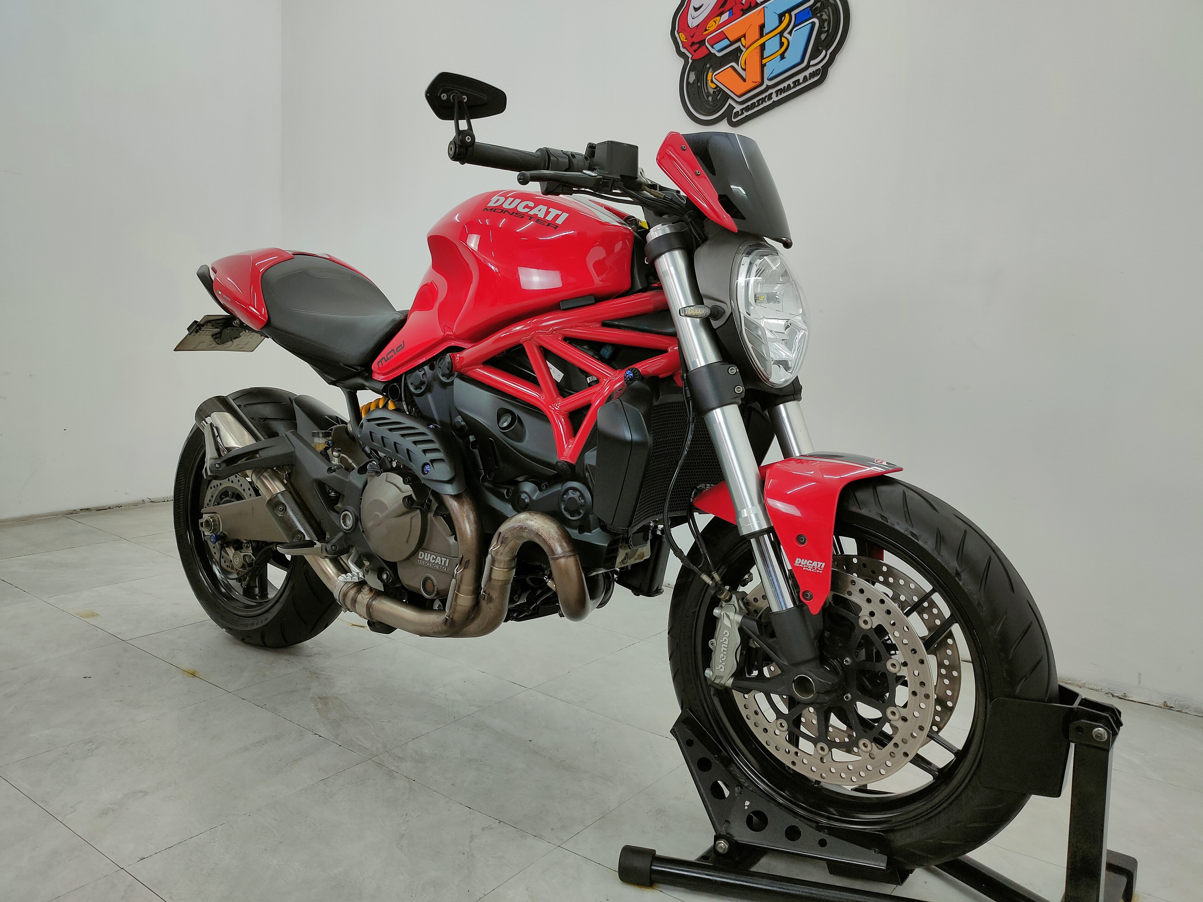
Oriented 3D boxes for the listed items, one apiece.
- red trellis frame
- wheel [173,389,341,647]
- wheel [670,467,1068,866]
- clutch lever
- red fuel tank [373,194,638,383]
[{"bbox_3d":[0.015,-0.145,1.935,0.470,0.303,0.320,8,10,39],"label":"red trellis frame"},{"bbox_3d":[-0.788,0.157,2.630,0.630,0.630,0.175,12,12,38],"label":"wheel"},{"bbox_3d":[0.369,0.330,1.688,0.605,0.605,0.120,11,11,36],"label":"wheel"},{"bbox_3d":[-0.060,-0.400,1.634,0.163,0.022,0.035,-11,14,-41],"label":"clutch lever"},{"bbox_3d":[-0.118,-0.296,2.031,0.650,0.360,0.360,8,10,39],"label":"red fuel tank"}]

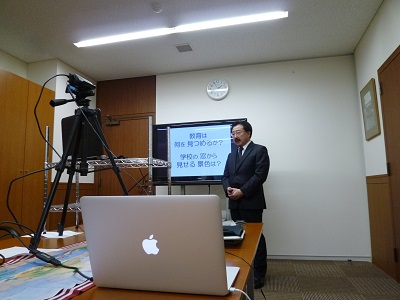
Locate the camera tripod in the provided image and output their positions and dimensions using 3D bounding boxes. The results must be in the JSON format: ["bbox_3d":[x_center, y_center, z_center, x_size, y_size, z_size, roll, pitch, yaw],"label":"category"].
[{"bbox_3d":[-0.648,0.103,1.590,0.500,0.760,0.500,-8,-11,40],"label":"camera tripod"}]

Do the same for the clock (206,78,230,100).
[{"bbox_3d":[0.276,-0.935,4.456,0.350,0.350,0.045,-3,-9,13],"label":"clock"}]

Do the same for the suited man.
[{"bbox_3d":[0.472,0.526,3.024,0.480,1.680,0.340,-7,-10,35],"label":"suited man"}]

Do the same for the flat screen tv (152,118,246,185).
[{"bbox_3d":[-0.009,0.046,3.989,1.352,0.874,0.100,-3,-9,13],"label":"flat screen tv"}]

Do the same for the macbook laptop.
[{"bbox_3d":[-0.086,0.240,0.800,0.348,0.234,0.306,-3,-9,13],"label":"macbook laptop"}]

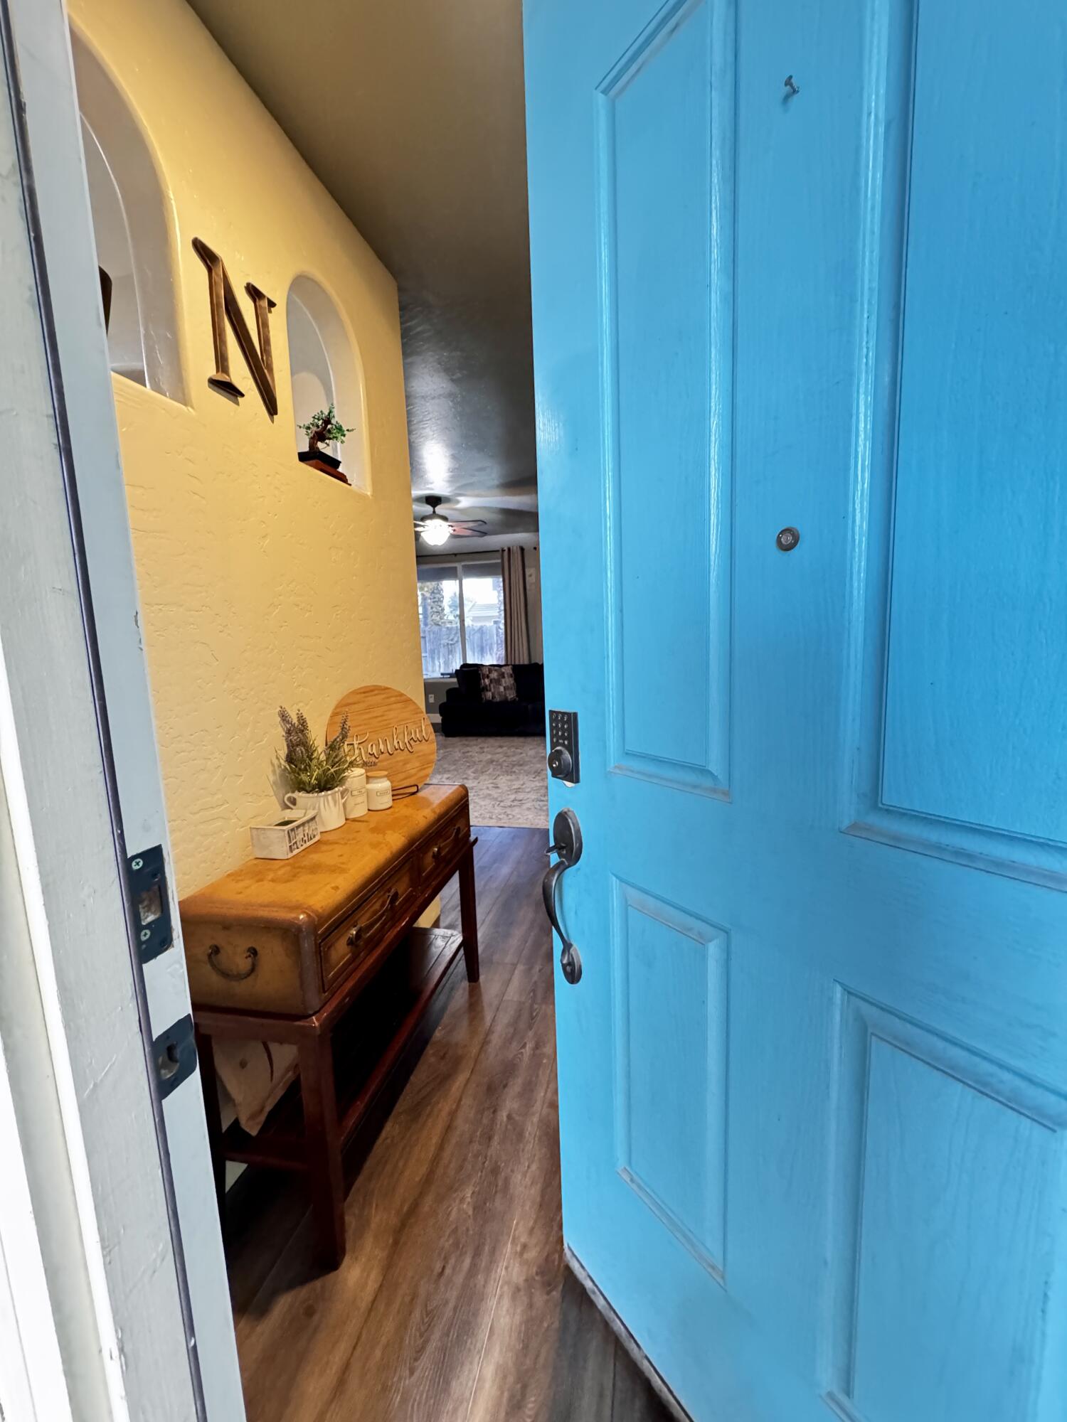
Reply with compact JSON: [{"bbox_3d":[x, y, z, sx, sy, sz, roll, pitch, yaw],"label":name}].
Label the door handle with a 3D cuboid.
[{"bbox_3d":[0.043,0.340,1.017,0.069,0.331,0.061,-7,9,-33],"label":"door handle"}]

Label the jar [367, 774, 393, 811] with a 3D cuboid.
[{"bbox_3d":[-0.500,0.259,1.853,0.082,0.103,0.082,-2,8,0],"label":"jar"}]

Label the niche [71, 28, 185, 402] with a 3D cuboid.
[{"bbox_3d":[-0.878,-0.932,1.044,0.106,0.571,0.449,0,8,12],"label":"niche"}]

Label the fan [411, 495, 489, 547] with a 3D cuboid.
[{"bbox_3d":[-1.015,-1.946,5.875,1.313,0.515,1.313,0,8,12],"label":"fan"}]

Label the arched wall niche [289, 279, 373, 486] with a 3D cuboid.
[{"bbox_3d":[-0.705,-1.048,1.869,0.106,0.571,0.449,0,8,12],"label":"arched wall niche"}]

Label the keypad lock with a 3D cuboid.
[{"bbox_3d":[0.047,0.062,0.992,0.031,0.121,0.062,-7,9,-33],"label":"keypad lock"}]

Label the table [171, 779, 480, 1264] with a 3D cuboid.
[{"bbox_3d":[-0.477,0.713,1.675,0.355,0.749,1.045,0,8,12],"label":"table"}]

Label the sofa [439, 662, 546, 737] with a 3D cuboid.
[{"bbox_3d":[0.016,-0.179,7.610,2.323,0.889,0.970,0,8,12],"label":"sofa"}]

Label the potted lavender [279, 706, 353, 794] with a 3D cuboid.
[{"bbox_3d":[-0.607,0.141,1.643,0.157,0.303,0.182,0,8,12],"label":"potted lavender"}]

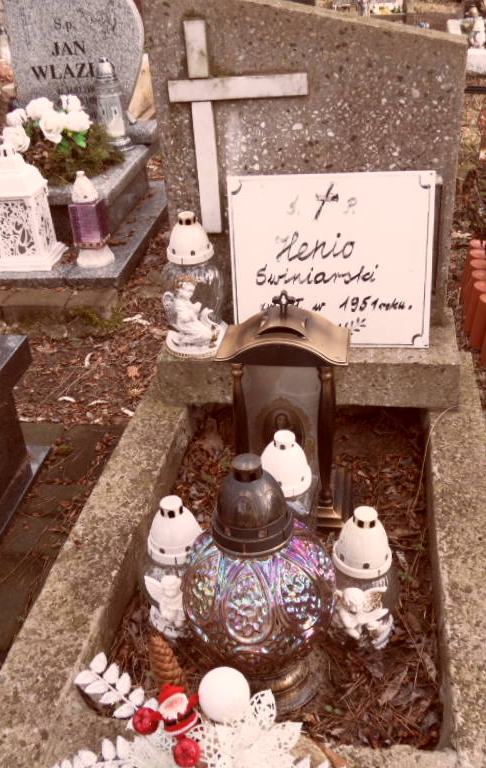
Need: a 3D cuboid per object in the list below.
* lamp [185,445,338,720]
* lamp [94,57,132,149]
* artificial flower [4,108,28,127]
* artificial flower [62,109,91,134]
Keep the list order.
[{"bbox_3d":[0.016,0.256,0.945,0.207,0.396,0.207,2,32,11],"label":"lamp"},{"bbox_3d":[-0.478,-1.065,2.678,0.105,0.309,0.105,3,34,9],"label":"lamp"},{"bbox_3d":[-0.820,-0.961,2.560,0.088,0.070,0.085,2,32,11],"label":"artificial flower"},{"bbox_3d":[-0.580,-0.915,2.474,0.105,0.085,0.100,0,34,4],"label":"artificial flower"}]

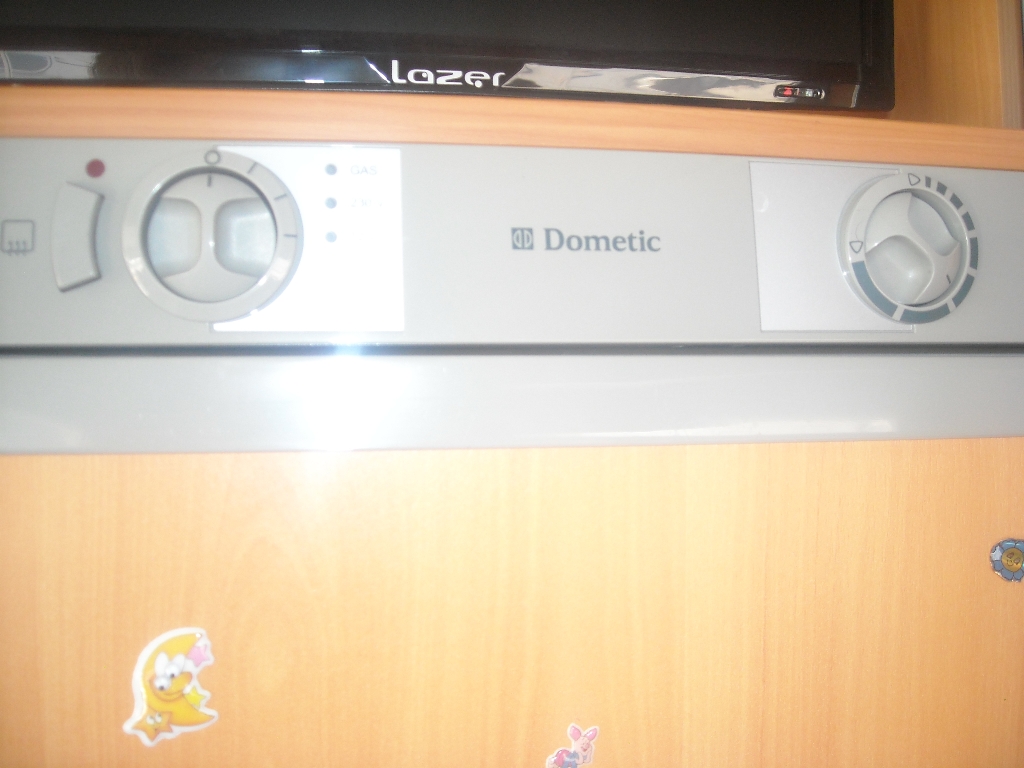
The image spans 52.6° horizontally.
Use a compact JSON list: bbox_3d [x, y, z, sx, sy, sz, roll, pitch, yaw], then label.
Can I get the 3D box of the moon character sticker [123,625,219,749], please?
[{"bbox_3d":[-0.101,0.089,0.305,0.029,0.035,0.003,0,0,-9],"label":"moon character sticker"}]

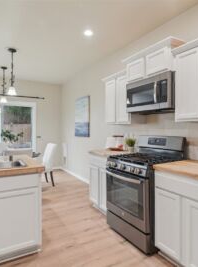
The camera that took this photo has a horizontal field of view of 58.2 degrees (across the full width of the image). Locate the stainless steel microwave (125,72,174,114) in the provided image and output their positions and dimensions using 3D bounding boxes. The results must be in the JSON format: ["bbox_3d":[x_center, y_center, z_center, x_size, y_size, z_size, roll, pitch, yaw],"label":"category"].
[{"bbox_3d":[0.753,-0.490,2.397,0.400,0.418,0.760,0,0,-33],"label":"stainless steel microwave"}]

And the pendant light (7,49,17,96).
[{"bbox_3d":[-1.630,-1.141,3.348,0.170,0.862,0.170,0,0,-33],"label":"pendant light"}]

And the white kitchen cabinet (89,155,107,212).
[{"bbox_3d":[0.282,0.818,2.919,0.625,0.877,0.607,0,0,-33],"label":"white kitchen cabinet"}]

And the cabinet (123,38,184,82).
[{"bbox_3d":[0.744,-0.881,2.390,0.425,0.350,0.790,0,0,-33],"label":"cabinet"}]

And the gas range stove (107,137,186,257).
[{"bbox_3d":[0.590,0.651,2.304,0.750,1.215,0.760,0,0,-33],"label":"gas range stove"}]

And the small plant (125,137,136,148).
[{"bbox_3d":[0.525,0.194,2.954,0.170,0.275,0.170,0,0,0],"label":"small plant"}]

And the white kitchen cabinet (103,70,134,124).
[{"bbox_3d":[0.406,-0.535,2.994,0.340,0.798,0.640,0,0,-33],"label":"white kitchen cabinet"}]

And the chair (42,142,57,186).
[{"bbox_3d":[-1.371,0.745,4.207,0.610,1.005,0.500,0,0,-33],"label":"chair"}]

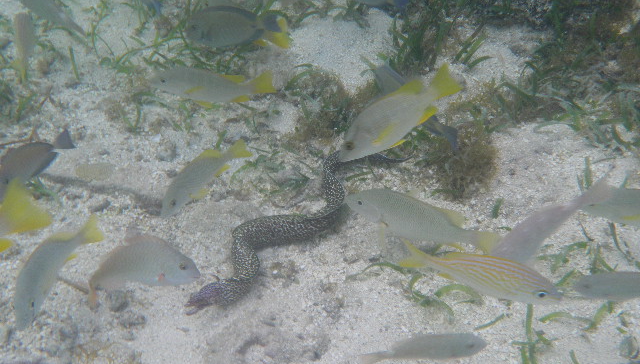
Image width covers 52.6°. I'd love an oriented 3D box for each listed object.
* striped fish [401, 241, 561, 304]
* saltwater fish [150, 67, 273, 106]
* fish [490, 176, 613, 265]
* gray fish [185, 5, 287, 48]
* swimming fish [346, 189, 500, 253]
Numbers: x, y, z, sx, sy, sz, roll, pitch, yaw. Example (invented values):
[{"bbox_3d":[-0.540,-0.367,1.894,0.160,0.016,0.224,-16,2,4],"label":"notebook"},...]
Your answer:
[{"bbox_3d":[0.262,0.147,1.050,0.260,0.078,0.036,16,46,9],"label":"striped fish"},{"bbox_3d":[-0.243,-0.214,1.450,0.277,0.083,0.039,3,44,2],"label":"saltwater fish"},{"bbox_3d":[0.422,0.073,1.180,0.294,0.088,0.044,-32,51,-15],"label":"fish"},{"bbox_3d":[-0.202,-0.372,1.550,0.234,0.108,0.033,-6,44,-4],"label":"gray fish"},{"bbox_3d":[0.195,0.073,1.220,0.295,0.091,0.041,15,46,9],"label":"swimming fish"}]

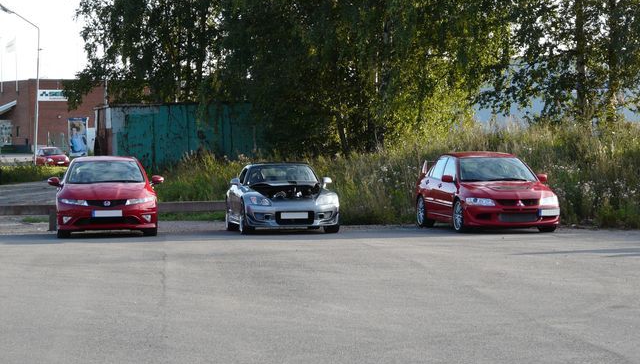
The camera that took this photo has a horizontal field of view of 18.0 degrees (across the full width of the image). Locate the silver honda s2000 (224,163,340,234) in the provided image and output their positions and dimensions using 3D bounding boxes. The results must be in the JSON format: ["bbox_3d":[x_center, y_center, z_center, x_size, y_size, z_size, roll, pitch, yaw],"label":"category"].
[{"bbox_3d":[-0.728,0.290,36.700,1.760,1.270,4.130,0,1,-8],"label":"silver honda s2000"}]

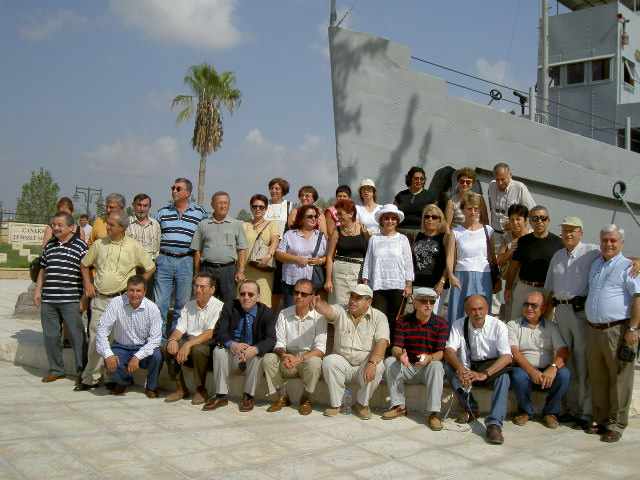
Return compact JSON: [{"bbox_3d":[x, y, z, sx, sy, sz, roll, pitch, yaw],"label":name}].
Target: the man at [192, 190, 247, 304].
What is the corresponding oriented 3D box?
[{"bbox_3d":[-1.013,0.360,7.306,0.560,1.690,0.330,1,1,-5],"label":"man"}]

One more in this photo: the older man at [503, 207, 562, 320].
[{"bbox_3d":[2.069,0.494,7.009,0.540,1.678,0.340,2,1,14],"label":"older man"}]

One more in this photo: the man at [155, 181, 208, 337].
[{"bbox_3d":[-1.444,0.255,7.520,0.550,1.780,0.380,1,1,-3],"label":"man"}]

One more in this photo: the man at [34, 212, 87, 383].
[{"bbox_3d":[-2.653,0.570,7.400,0.500,1.700,0.380,1,1,14],"label":"man"}]

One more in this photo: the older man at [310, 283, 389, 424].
[{"bbox_3d":[0.272,0.948,6.420,0.660,1.130,0.770,1,1,12],"label":"older man"}]

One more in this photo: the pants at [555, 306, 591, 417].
[{"bbox_3d":[2.151,1.035,6.120,0.380,1.000,0.320,2,1,22],"label":"pants"}]

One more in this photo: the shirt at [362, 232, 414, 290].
[{"bbox_3d":[0.665,0.209,7.000,0.500,0.560,0.290,1,1,3],"label":"shirt"}]

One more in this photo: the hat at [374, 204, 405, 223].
[{"bbox_3d":[0.675,-0.257,7.000,0.290,0.150,0.310,1,1,3],"label":"hat"}]

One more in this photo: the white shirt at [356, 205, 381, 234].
[{"bbox_3d":[0.544,-0.103,7.850,0.420,0.580,0.250,1,1,5],"label":"white shirt"}]

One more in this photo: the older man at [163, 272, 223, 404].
[{"bbox_3d":[-1.223,0.898,6.886,0.520,1.156,0.750,2,1,14],"label":"older man"}]

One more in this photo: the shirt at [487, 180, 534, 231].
[{"bbox_3d":[1.885,-0.325,7.100,0.500,0.540,0.320,1,1,16],"label":"shirt"}]

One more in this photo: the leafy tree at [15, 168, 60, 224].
[{"bbox_3d":[-11.753,-1.269,30.000,1.850,3.400,1.850,1,1,0],"label":"leafy tree"}]

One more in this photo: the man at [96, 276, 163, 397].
[{"bbox_3d":[-1.843,0.919,6.926,0.580,1.080,0.700,2,1,-3],"label":"man"}]

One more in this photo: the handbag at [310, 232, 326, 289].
[{"bbox_3d":[-0.015,0.200,7.020,0.200,0.550,0.150,1,1,-12],"label":"handbag"}]

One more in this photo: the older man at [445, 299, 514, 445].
[{"bbox_3d":[1.298,0.987,5.945,0.550,1.050,0.950,1,1,7],"label":"older man"}]

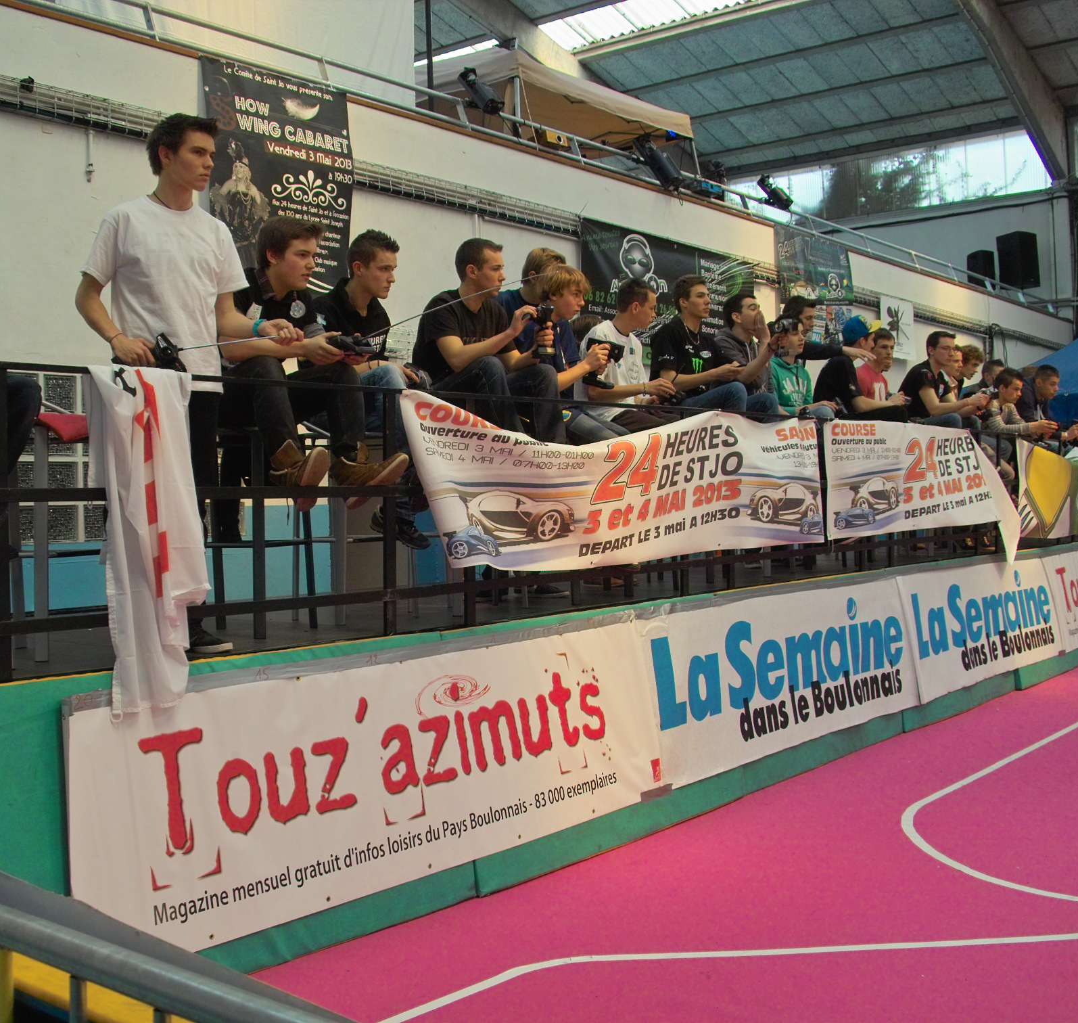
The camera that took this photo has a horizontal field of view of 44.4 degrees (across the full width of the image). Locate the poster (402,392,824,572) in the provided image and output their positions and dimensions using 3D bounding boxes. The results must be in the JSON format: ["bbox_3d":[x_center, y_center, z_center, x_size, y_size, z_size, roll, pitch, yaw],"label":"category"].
[{"bbox_3d":[0.576,-0.120,6.309,0.150,0.760,3.470,0,1,39],"label":"poster"}]

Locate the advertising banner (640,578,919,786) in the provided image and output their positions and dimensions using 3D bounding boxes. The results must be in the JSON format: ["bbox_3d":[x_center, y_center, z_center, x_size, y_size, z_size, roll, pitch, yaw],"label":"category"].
[{"bbox_3d":[1.429,0.860,7.226,0.050,0.800,2.950,-11,-5,38],"label":"advertising banner"}]

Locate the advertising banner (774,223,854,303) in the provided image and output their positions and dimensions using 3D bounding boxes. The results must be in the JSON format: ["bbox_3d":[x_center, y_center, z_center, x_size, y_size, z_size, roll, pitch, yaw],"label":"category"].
[{"bbox_3d":[2.472,-2.110,11.694,0.040,0.640,1.480,0,1,39],"label":"advertising banner"}]

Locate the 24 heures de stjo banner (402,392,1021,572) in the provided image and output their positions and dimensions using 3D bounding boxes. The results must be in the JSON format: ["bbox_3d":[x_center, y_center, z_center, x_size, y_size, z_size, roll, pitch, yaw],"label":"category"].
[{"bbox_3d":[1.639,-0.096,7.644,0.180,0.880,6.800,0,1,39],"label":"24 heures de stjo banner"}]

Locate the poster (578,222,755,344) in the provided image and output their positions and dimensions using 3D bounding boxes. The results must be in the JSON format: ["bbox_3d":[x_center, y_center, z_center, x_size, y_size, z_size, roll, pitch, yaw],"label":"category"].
[{"bbox_3d":[1.058,-1.626,10.208,0.050,0.920,2.450,0,1,39],"label":"poster"}]

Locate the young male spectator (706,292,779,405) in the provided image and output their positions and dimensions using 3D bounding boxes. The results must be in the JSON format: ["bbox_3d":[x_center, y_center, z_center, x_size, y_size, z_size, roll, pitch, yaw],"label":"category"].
[{"bbox_3d":[1.226,-0.662,7.824,0.500,1.280,0.680,-2,1,-43],"label":"young male spectator"}]

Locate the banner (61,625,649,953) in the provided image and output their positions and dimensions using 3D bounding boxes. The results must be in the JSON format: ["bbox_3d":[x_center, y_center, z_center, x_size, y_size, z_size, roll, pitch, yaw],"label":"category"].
[{"bbox_3d":[-0.413,0.917,4.885,0.040,0.820,2.940,-11,-6,39],"label":"banner"}]

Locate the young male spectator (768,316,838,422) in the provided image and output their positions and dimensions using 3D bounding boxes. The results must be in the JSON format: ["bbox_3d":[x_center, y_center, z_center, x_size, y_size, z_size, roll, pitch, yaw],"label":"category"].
[{"bbox_3d":[1.658,-0.560,8.388,0.480,1.330,0.680,-2,1,-43],"label":"young male spectator"}]

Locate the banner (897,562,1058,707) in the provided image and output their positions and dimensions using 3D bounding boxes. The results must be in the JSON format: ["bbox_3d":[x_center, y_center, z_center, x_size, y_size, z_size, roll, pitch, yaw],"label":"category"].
[{"bbox_3d":[3.221,0.778,9.430,0.040,0.820,2.980,-11,-6,39],"label":"banner"}]

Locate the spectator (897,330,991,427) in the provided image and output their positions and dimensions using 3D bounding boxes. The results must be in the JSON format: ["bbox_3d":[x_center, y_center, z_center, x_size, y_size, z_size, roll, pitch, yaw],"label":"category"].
[{"bbox_3d":[3.156,-0.671,10.268,0.770,1.400,0.500,0,1,31],"label":"spectator"}]

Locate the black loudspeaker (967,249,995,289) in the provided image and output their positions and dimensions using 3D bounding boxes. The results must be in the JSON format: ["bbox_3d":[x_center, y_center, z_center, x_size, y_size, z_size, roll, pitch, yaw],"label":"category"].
[{"bbox_3d":[5.598,-3.043,16.720,0.310,0.520,0.310,-2,1,-43],"label":"black loudspeaker"}]

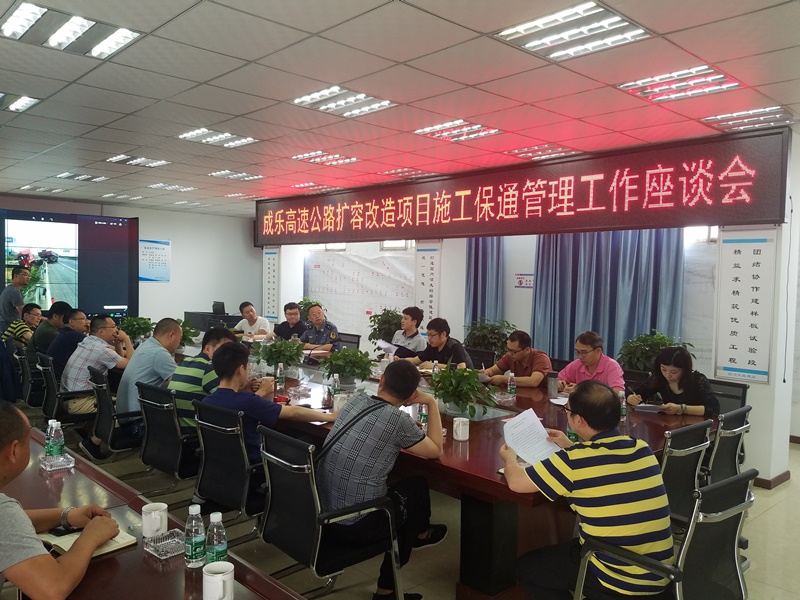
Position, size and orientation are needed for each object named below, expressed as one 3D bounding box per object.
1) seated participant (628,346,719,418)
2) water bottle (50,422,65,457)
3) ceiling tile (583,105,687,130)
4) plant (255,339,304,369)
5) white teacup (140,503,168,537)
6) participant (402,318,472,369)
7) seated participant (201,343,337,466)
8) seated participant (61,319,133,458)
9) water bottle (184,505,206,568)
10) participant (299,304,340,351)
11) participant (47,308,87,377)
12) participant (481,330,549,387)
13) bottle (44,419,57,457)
[{"bbox_3d":[1.840,0.891,4.090,0.740,1.170,0.550,-2,5,-43],"label":"seated participant"},{"bbox_3d":[-1.562,0.640,2.740,0.063,0.176,0.063,-1,3,-43],"label":"water bottle"},{"bbox_3d":[1.810,-1.385,4.630,0.600,0.020,0.600,-1,3,-43],"label":"ceiling tile"},{"bbox_3d":[-1.053,0.476,5.250,0.430,0.310,0.430,1,3,0],"label":"plant"},{"bbox_3d":[-0.838,0.768,2.067,0.083,0.100,0.115,-1,3,-37],"label":"white teacup"},{"bbox_3d":[0.360,0.764,5.580,0.750,1.200,0.550,-2,5,-43],"label":"participant"},{"bbox_3d":[-0.800,0.873,3.520,0.740,1.270,0.520,-2,4,-45],"label":"seated participant"},{"bbox_3d":[-2.500,0.738,5.100,0.700,1.210,0.500,-2,5,-43],"label":"seated participant"},{"bbox_3d":[-0.642,0.735,1.881,0.063,0.187,0.063,0,3,-19],"label":"water bottle"},{"bbox_3d":[-0.940,0.688,6.850,0.520,1.270,0.780,2,2,13],"label":"participant"},{"bbox_3d":[-3.020,0.689,5.700,0.700,1.220,0.520,-2,5,-43],"label":"participant"},{"bbox_3d":[0.890,0.831,4.880,0.820,1.200,0.540,-1,3,-39],"label":"participant"},{"bbox_3d":[-1.682,0.677,2.913,0.063,0.187,0.063,-1,3,-30],"label":"bottle"}]

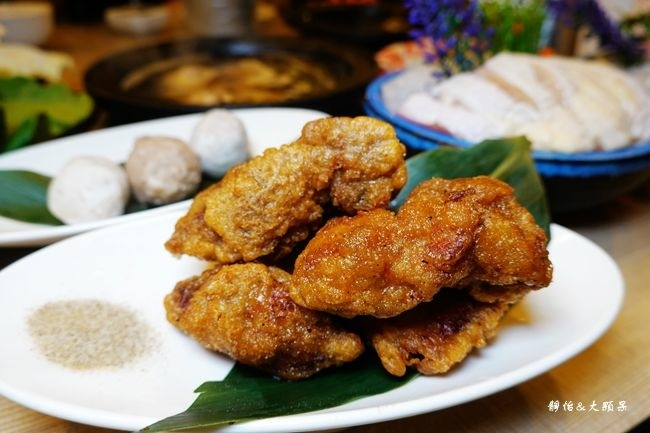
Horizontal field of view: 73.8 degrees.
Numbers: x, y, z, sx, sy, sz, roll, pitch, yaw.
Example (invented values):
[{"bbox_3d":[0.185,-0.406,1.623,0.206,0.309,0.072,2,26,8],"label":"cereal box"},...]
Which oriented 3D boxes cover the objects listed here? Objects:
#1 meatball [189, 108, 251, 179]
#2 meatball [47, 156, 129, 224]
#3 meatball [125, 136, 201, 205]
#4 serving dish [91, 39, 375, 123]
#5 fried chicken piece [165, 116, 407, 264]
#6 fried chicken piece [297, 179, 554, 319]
[{"bbox_3d":[-0.071,-0.049,0.293,0.041,0.043,0.041,2,33,0],"label":"meatball"},{"bbox_3d":[-0.131,-0.014,0.240,0.041,0.039,0.041,2,33,0],"label":"meatball"},{"bbox_3d":[-0.098,-0.028,0.262,0.042,0.040,0.042,2,33,0],"label":"meatball"},{"bbox_3d":[-0.096,-0.132,0.486,0.295,0.075,0.295,1,33,-1],"label":"serving dish"},{"bbox_3d":[-0.018,-0.012,0.206,0.112,0.054,0.052,-11,35,-19],"label":"fried chicken piece"},{"bbox_3d":[0.037,0.012,0.168,0.098,0.045,0.055,-5,33,-11],"label":"fried chicken piece"}]

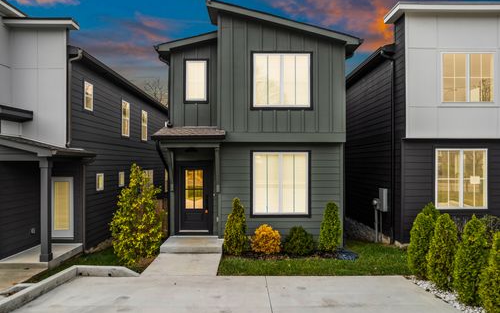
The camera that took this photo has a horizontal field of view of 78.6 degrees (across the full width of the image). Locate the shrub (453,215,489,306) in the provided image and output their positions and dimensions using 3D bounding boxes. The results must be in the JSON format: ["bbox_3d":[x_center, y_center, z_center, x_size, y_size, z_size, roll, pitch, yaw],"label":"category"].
[{"bbox_3d":[3.630,1.680,5.030,0.620,1.450,0.600,0,-1,-1],"label":"shrub"}]

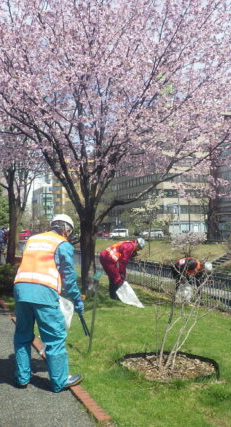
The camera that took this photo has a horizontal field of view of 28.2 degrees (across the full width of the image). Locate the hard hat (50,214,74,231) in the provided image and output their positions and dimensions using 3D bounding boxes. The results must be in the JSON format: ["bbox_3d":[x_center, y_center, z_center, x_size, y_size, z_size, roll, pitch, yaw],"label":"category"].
[{"bbox_3d":[-0.524,0.089,4.550,0.220,0.160,0.270,-1,-24,41],"label":"hard hat"}]

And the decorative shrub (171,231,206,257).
[{"bbox_3d":[3.832,1.677,24.500,1.850,1.250,1.650,0,-2,9],"label":"decorative shrub"}]

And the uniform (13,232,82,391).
[{"bbox_3d":[-0.632,0.911,4.280,0.570,1.500,0.580,-2,-2,34],"label":"uniform"}]

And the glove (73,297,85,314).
[{"bbox_3d":[-0.344,0.879,4.400,0.100,0.180,0.110,-1,-2,37],"label":"glove"}]

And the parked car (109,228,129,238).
[{"bbox_3d":[0.687,3.467,79.000,3.900,1.620,1.650,0,-2,6],"label":"parked car"}]

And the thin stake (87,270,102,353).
[{"bbox_3d":[-0.251,1.171,5.500,0.100,0.980,0.060,5,-2,0],"label":"thin stake"}]

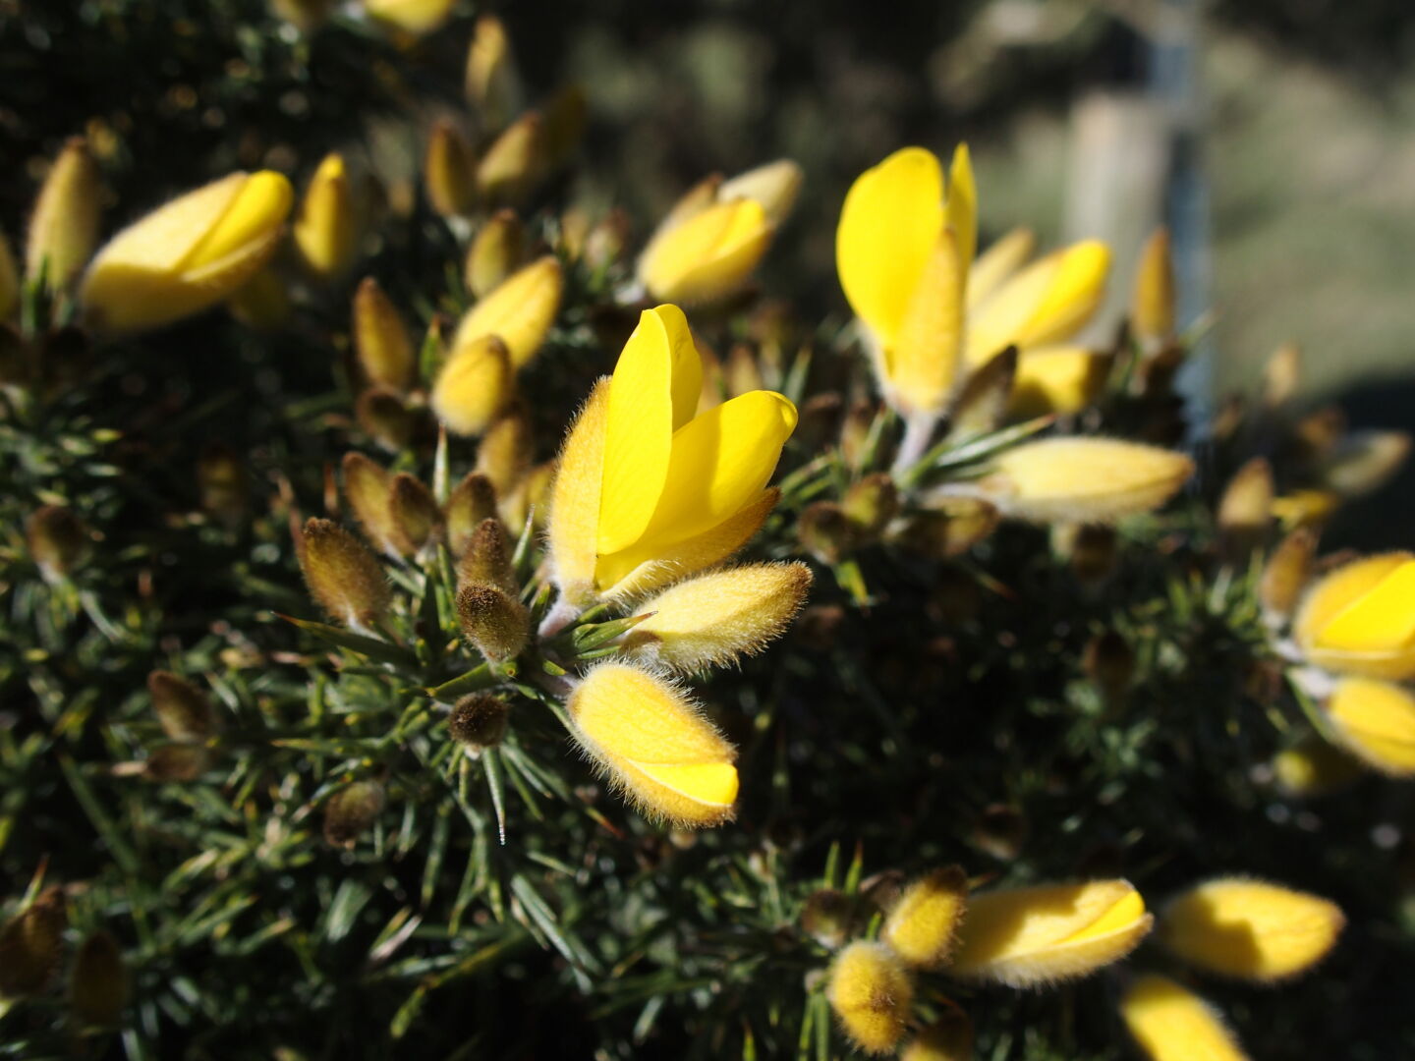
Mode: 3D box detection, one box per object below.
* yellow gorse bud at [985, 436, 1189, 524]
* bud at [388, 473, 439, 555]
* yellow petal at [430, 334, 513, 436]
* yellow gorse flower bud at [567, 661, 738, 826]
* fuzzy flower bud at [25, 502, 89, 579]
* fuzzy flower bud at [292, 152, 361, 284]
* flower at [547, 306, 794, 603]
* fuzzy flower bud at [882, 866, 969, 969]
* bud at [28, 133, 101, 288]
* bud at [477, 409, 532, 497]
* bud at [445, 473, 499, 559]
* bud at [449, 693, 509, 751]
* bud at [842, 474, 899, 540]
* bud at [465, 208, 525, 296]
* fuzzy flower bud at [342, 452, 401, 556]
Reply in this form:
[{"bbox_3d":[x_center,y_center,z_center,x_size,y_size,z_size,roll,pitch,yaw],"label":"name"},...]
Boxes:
[{"bbox_3d":[0.029,-0.004,0.128,0.015,0.006,0.006,-2,0,6],"label":"yellow gorse bud"},{"bbox_3d":[-0.022,-0.001,0.127,0.003,0.007,0.003,-16,21,0],"label":"bud"},{"bbox_3d":[-0.022,-0.013,0.157,0.006,0.010,0.006,25,26,-9],"label":"yellow petal"},{"bbox_3d":[-0.004,0.014,0.110,0.013,0.006,0.006,34,1,22],"label":"yellow gorse flower bud"},{"bbox_3d":[-0.056,0.001,0.148,0.005,0.007,0.005,-13,18,0],"label":"fuzzy flower bud"},{"bbox_3d":[-0.034,-0.028,0.155,0.005,0.011,0.005,3,3,0],"label":"fuzzy flower bud"},{"bbox_3d":[-0.002,-0.005,0.120,0.010,0.020,0.012,15,20,-41],"label":"flower"},{"bbox_3d":[0.018,0.032,0.141,0.005,0.010,0.005,37,21,0],"label":"fuzzy flower bud"},{"bbox_3d":[-0.054,-0.027,0.145,0.005,0.013,0.005,15,3,0],"label":"bud"},{"bbox_3d":[-0.017,-0.006,0.140,0.004,0.008,0.004,18,12,0],"label":"bud"},{"bbox_3d":[-0.017,-0.001,0.126,0.004,0.007,0.003,9,24,0],"label":"bud"},{"bbox_3d":[-0.016,0.014,0.121,0.004,0.006,0.004,-2,63,6],"label":"bud"},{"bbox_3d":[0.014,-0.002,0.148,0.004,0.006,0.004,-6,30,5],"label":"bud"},{"bbox_3d":[-0.020,-0.026,0.160,0.005,0.008,0.005,16,9,0],"label":"bud"},{"bbox_3d":[-0.025,-0.002,0.128,0.004,0.008,0.004,-25,3,0],"label":"fuzzy flower bud"}]

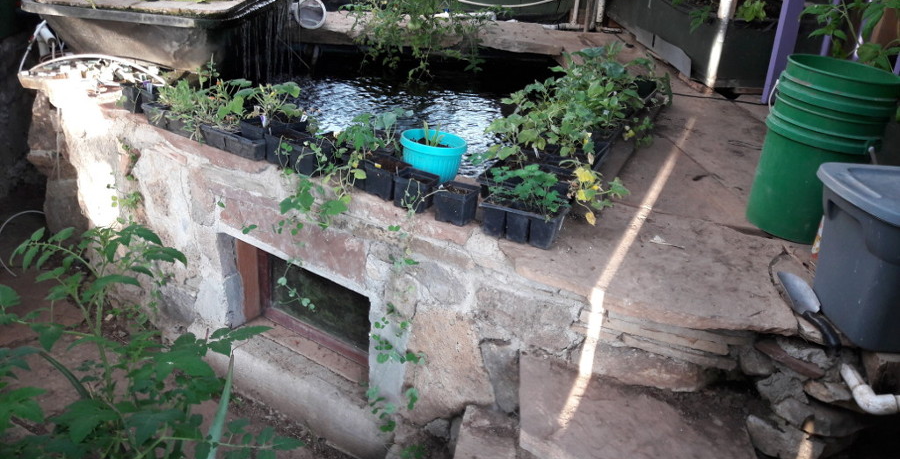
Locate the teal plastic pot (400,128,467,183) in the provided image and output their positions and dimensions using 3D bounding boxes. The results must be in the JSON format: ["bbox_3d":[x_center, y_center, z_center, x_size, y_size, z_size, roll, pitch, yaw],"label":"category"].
[{"bbox_3d":[-0.054,-0.227,2.275,0.205,0.120,0.205,5,24,-2],"label":"teal plastic pot"}]

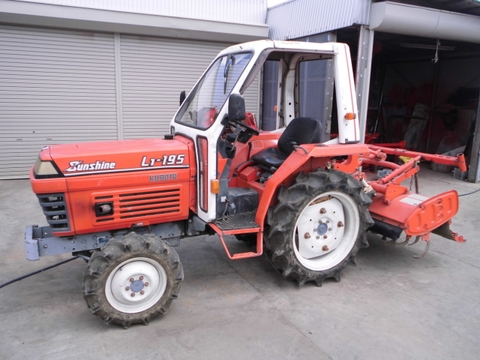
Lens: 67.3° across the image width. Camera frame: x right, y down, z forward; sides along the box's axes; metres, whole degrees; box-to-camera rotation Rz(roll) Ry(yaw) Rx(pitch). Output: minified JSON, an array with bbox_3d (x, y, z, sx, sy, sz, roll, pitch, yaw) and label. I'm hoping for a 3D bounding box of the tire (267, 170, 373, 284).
[{"bbox_3d":[0.647,0.380,2.869,0.936,0.936,0.211,-4,16,-26],"label":"tire"}]

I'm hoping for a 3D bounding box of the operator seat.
[{"bbox_3d":[0.358,-0.309,3.055,0.539,0.431,0.436,-4,16,-26],"label":"operator seat"}]

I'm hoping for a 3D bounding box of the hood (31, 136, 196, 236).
[{"bbox_3d":[-0.861,0.000,2.510,1.019,0.568,0.421,-4,16,-26],"label":"hood"}]

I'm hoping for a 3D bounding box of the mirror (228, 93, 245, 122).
[{"bbox_3d":[-0.019,-0.453,2.254,0.049,0.181,0.122,-11,19,-43],"label":"mirror"}]

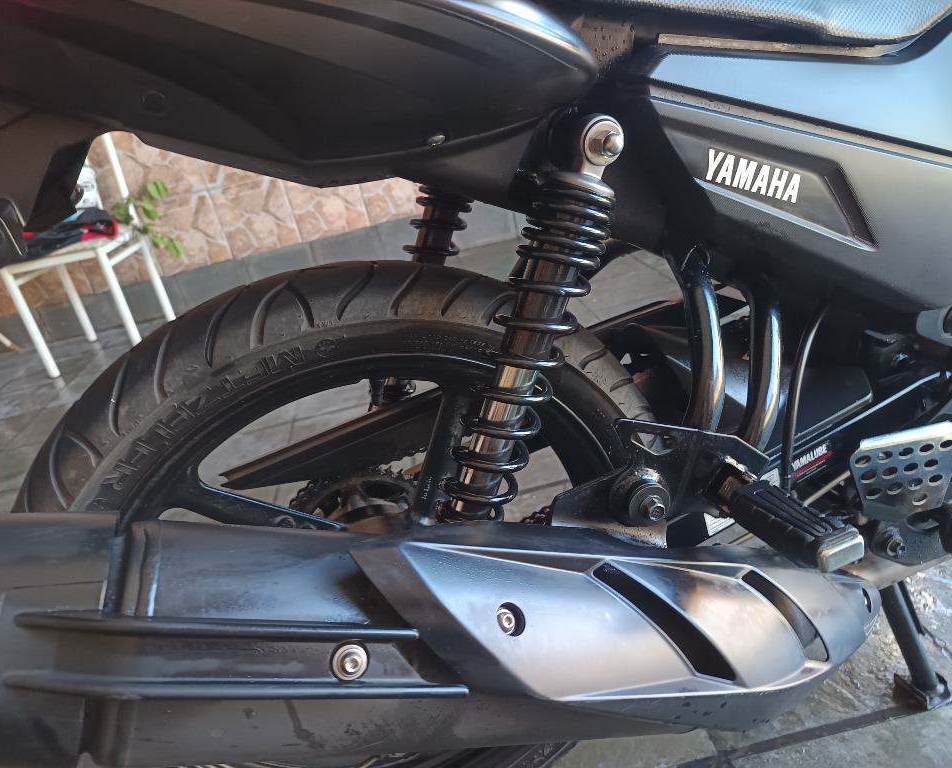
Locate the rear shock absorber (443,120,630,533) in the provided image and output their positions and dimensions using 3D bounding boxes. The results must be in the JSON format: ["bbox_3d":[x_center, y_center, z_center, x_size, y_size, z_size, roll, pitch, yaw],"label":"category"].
[{"bbox_3d":[0.027,-0.003,0.493,0.058,0.365,0.058,12,16,-23],"label":"rear shock absorber"}]

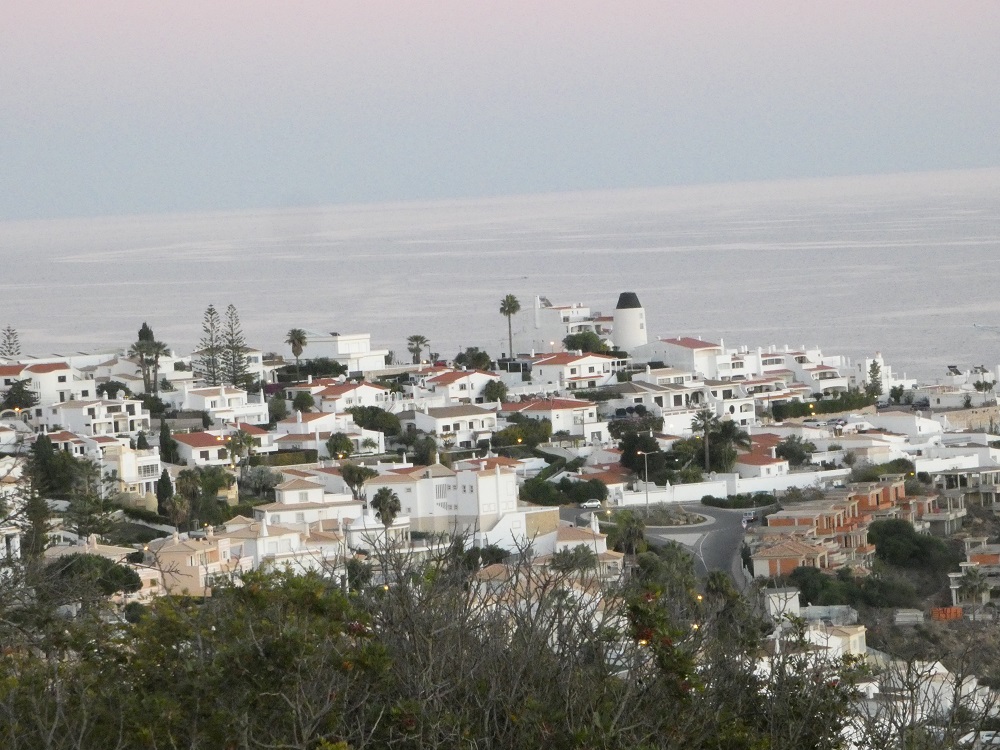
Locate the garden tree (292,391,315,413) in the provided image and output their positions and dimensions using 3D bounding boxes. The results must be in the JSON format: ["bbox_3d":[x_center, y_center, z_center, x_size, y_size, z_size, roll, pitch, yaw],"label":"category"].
[{"bbox_3d":[-38.800,5.380,1078.000,4.300,4.600,4.200,-3,2,0],"label":"garden tree"}]

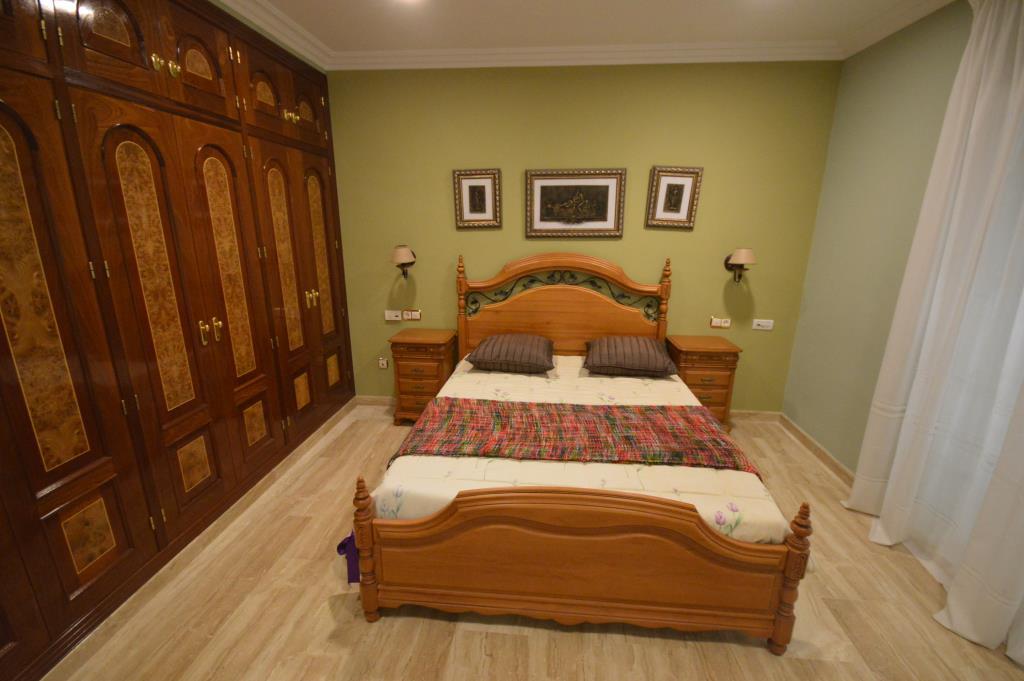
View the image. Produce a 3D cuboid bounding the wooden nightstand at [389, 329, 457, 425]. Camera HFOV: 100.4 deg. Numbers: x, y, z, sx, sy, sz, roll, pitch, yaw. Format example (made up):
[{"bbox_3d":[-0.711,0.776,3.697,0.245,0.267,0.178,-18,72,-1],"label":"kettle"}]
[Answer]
[{"bbox_3d":[-0.692,0.300,3.461,0.445,0.700,0.380,2,15,4],"label":"wooden nightstand"}]

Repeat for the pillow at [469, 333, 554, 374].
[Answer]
[{"bbox_3d":[-0.004,0.086,3.196,0.620,0.160,0.410,2,27,4],"label":"pillow"}]

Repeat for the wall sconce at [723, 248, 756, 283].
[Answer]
[{"bbox_3d":[1.667,-0.542,3.114,0.195,0.245,0.250,2,15,4],"label":"wall sconce"}]

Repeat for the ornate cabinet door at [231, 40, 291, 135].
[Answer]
[{"bbox_3d":[-1.371,-1.371,2.364,0.035,0.375,0.410,2,15,4],"label":"ornate cabinet door"}]

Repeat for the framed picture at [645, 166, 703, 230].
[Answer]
[{"bbox_3d":[1.152,-1.007,3.034,0.343,0.423,0.035,3,15,4],"label":"framed picture"}]

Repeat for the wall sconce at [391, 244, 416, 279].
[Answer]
[{"bbox_3d":[-0.816,-0.595,3.221,0.170,0.235,0.210,2,15,4],"label":"wall sconce"}]

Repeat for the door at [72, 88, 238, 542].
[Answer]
[{"bbox_3d":[-1.525,-0.046,1.895,0.040,1.820,0.440,2,15,4],"label":"door"}]

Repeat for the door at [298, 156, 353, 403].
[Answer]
[{"bbox_3d":[-1.412,-0.426,3.228,0.040,1.810,0.430,2,15,4],"label":"door"}]

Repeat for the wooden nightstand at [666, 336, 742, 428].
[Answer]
[{"bbox_3d":[1.382,0.361,3.186,0.430,0.680,0.390,2,15,4],"label":"wooden nightstand"}]

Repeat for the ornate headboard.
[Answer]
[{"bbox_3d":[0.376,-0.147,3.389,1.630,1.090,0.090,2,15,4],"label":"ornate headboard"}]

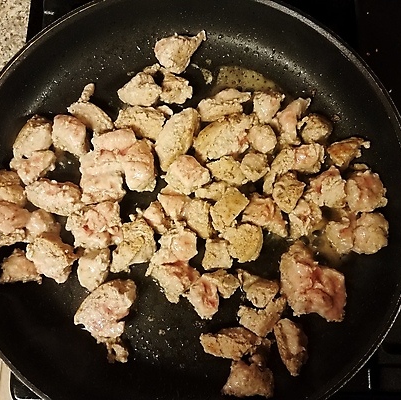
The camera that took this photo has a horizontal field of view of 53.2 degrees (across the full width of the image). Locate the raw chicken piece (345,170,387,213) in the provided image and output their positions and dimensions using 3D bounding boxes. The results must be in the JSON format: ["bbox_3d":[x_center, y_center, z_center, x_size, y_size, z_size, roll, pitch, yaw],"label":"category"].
[{"bbox_3d":[0.120,-0.006,0.291,0.030,0.021,0.030,-5,79,-1],"label":"raw chicken piece"}]

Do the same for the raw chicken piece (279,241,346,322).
[{"bbox_3d":[0.080,0.057,0.283,0.046,0.023,0.056,1,78,-1],"label":"raw chicken piece"}]

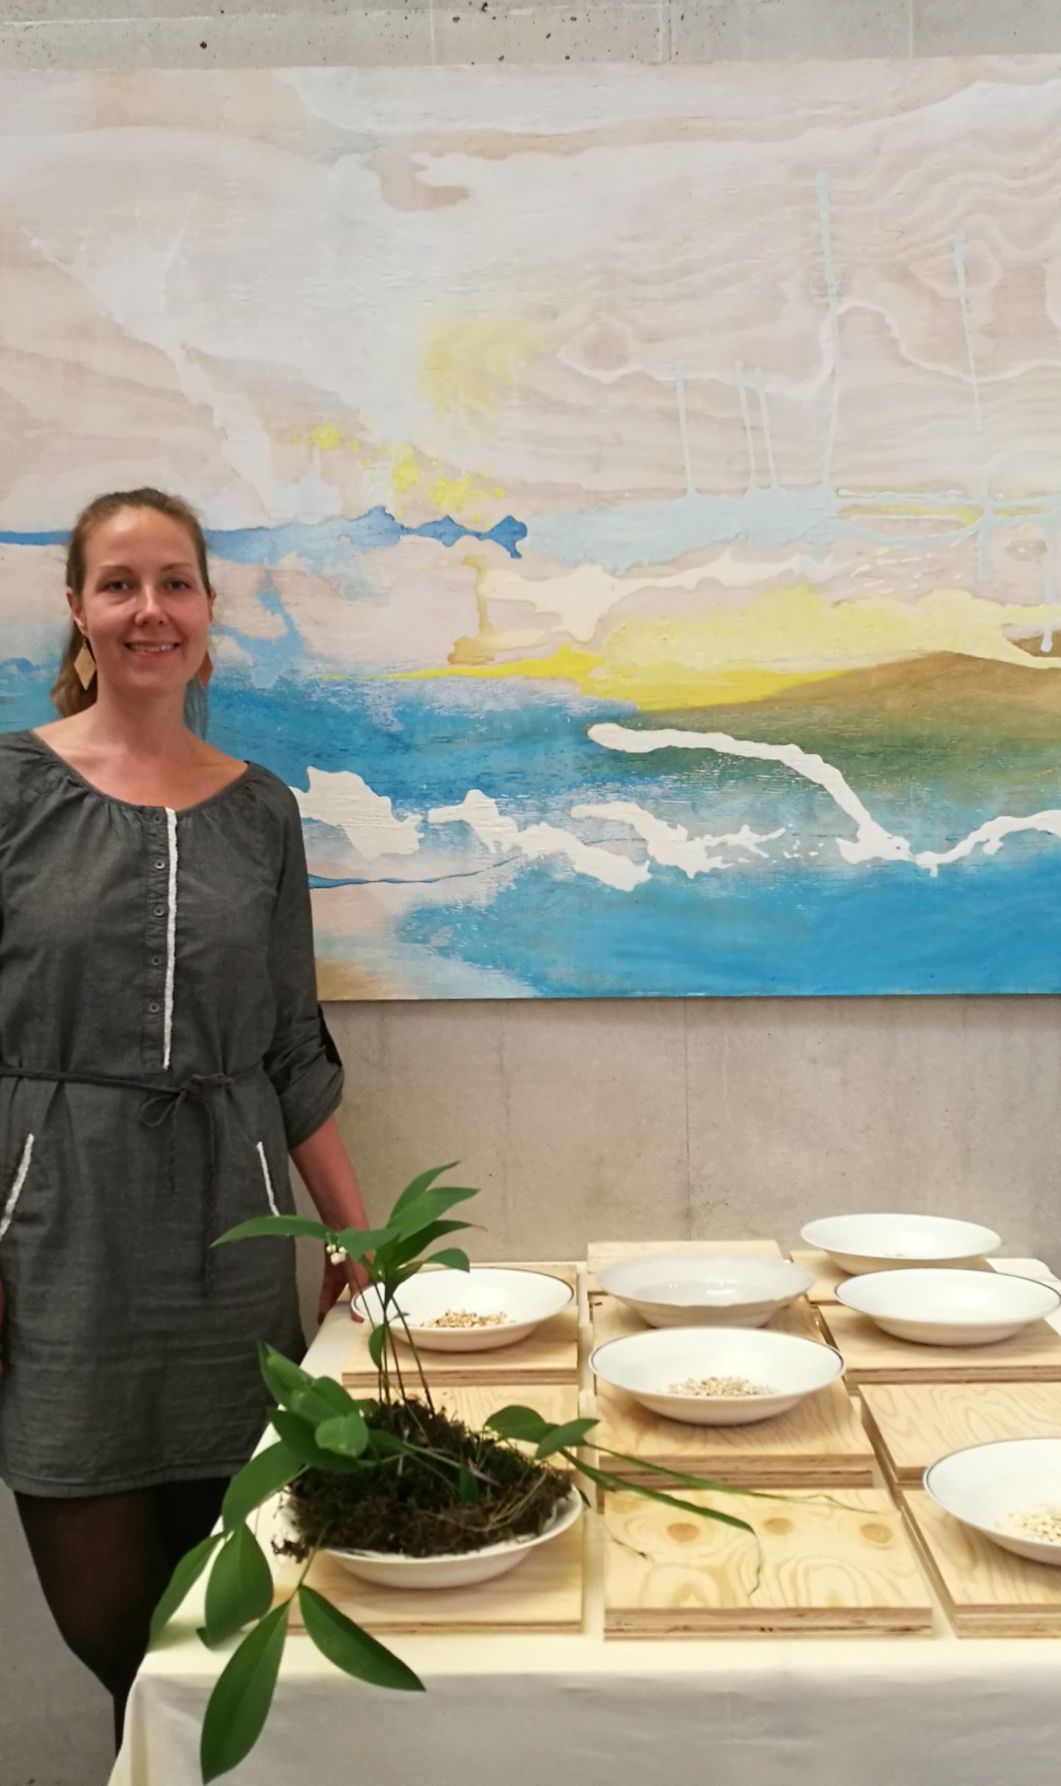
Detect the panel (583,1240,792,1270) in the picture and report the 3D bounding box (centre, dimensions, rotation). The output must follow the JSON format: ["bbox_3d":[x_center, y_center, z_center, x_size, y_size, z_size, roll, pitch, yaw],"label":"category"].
[{"bbox_3d":[0.181,0.451,2.196,0.220,0.031,0.220,-1,2,2],"label":"panel"}]

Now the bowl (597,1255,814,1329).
[{"bbox_3d":[0.184,0.427,1.942,0.229,0.047,0.229,-1,2,2],"label":"bowl"}]

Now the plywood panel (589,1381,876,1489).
[{"bbox_3d":[0.172,0.469,1.623,0.220,0.029,0.220,-1,2,2],"label":"plywood panel"}]

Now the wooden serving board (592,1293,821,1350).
[{"bbox_3d":[0.177,0.462,1.933,0.220,0.024,0.220,-1,2,2],"label":"wooden serving board"}]

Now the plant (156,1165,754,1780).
[{"bbox_3d":[-0.045,0.365,1.291,0.385,0.310,0.350,-1,2,2],"label":"plant"}]

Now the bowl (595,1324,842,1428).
[{"bbox_3d":[0.164,0.433,1.630,0.226,0.041,0.226,-1,2,2],"label":"bowl"}]

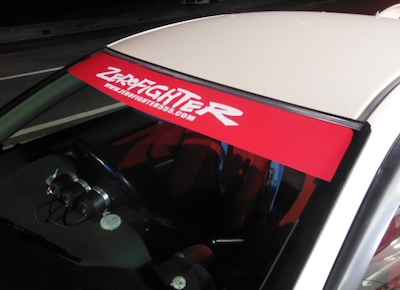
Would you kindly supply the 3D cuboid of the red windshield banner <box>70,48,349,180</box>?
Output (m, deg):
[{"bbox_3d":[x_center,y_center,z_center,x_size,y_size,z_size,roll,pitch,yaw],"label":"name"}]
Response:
[{"bbox_3d":[-0.111,-0.153,1.259,0.202,0.053,1.204,-42,40,-20],"label":"red windshield banner"}]

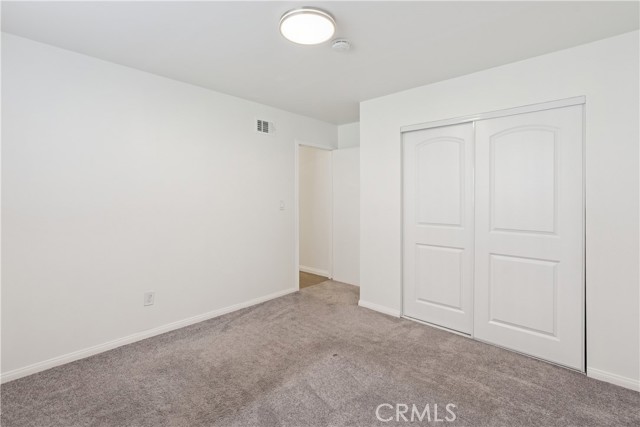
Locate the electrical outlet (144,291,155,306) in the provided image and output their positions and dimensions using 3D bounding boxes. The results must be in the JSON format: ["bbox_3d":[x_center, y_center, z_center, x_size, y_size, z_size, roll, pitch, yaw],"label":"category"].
[{"bbox_3d":[-1.568,0.789,2.620,0.012,0.119,0.076,2,3,44],"label":"electrical outlet"}]

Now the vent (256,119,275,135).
[{"bbox_3d":[-0.670,-1.081,3.545,0.020,0.175,0.300,2,3,44],"label":"vent"}]

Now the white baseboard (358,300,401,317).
[{"bbox_3d":[0.662,1.080,3.235,0.530,0.077,0.016,2,3,42],"label":"white baseboard"}]

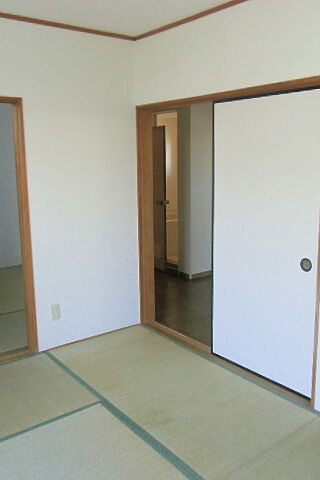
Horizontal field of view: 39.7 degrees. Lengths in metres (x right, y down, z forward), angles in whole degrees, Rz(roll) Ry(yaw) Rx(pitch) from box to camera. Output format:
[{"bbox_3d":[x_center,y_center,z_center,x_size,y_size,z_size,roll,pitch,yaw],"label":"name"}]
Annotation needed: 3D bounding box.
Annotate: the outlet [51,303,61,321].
[{"bbox_3d":[-0.785,0.549,3.362,0.071,0.120,0.013,-9,13,-37],"label":"outlet"}]

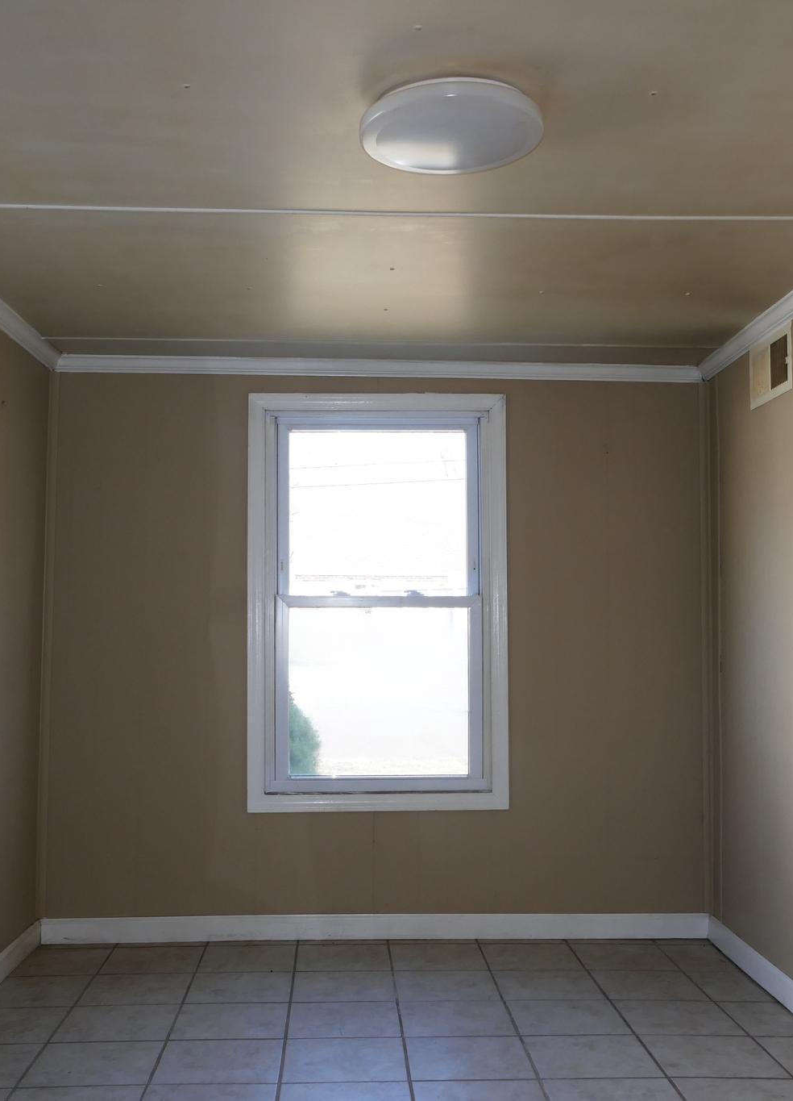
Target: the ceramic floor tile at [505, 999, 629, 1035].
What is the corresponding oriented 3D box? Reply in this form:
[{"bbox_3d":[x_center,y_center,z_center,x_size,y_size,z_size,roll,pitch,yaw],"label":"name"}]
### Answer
[{"bbox_3d":[0.485,1.332,3.260,0.308,0.010,0.305,0,-4,-2],"label":"ceramic floor tile"}]

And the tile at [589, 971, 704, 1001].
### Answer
[{"bbox_3d":[0.787,1.358,3.586,0.306,0.010,0.306,0,-4,-3],"label":"tile"}]

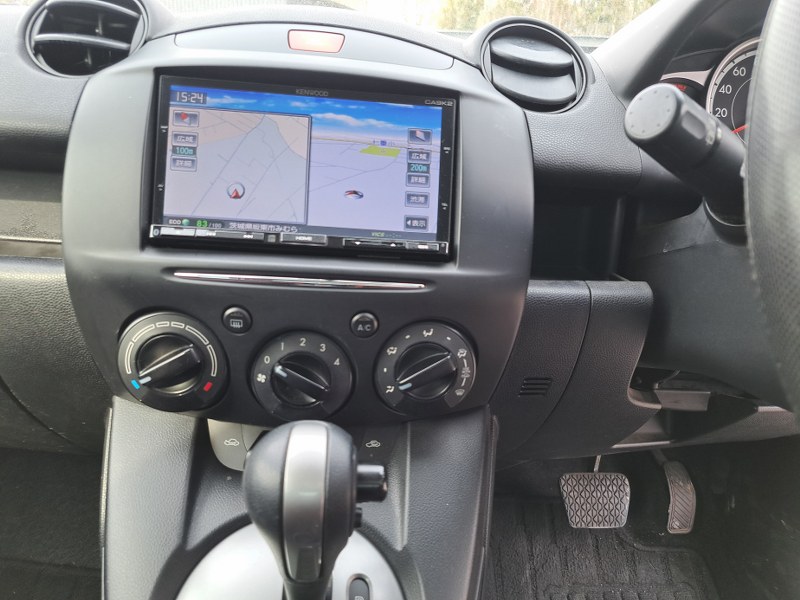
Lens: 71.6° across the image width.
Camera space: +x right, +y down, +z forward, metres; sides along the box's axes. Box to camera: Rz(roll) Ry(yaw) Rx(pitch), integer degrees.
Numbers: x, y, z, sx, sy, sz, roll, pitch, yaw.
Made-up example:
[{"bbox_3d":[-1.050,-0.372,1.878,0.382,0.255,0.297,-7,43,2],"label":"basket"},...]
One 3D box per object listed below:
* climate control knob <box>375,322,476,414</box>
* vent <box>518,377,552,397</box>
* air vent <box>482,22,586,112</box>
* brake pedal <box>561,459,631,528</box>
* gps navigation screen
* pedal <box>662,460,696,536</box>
[{"bbox_3d":[0.015,0.039,0.318,0.058,0.058,0.026,2,10,-6],"label":"climate control knob"},{"bbox_3d":[0.089,0.057,0.365,0.022,0.015,0.006,3,18,-6],"label":"vent"},{"bbox_3d":[0.088,-0.152,0.379,0.073,0.073,0.035,1,-18,-10],"label":"air vent"},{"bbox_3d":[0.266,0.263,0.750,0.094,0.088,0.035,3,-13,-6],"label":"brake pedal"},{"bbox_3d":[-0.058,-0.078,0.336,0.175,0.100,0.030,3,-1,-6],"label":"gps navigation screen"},{"bbox_3d":[0.394,0.278,0.780,0.045,0.112,0.032,3,-15,-6],"label":"pedal"}]

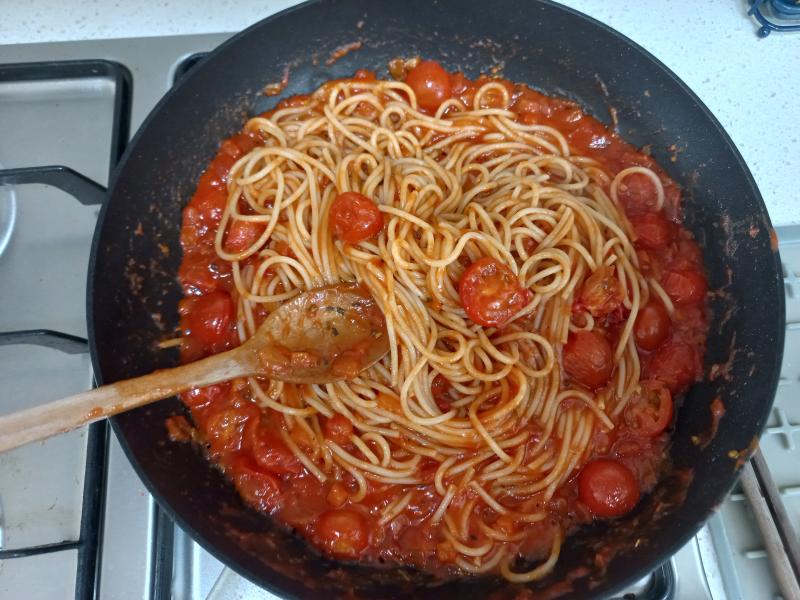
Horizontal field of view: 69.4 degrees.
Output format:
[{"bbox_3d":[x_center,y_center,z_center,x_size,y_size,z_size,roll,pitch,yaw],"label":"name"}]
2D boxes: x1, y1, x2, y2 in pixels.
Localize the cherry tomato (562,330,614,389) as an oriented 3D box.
[{"bbox_3d":[0.089,0.028,0.273,0.025,0.023,0.027,0,71,-1],"label":"cherry tomato"}]

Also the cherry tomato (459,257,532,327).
[{"bbox_3d":[0.044,-0.004,0.269,0.033,0.021,0.032,0,71,-1],"label":"cherry tomato"}]

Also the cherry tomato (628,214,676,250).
[{"bbox_3d":[0.131,-0.036,0.301,0.024,0.021,0.022,0,71,-1],"label":"cherry tomato"}]

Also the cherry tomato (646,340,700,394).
[{"bbox_3d":[0.132,0.033,0.279,0.026,0.022,0.026,0,71,-1],"label":"cherry tomato"}]

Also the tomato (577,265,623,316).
[{"bbox_3d":[0.097,-0.004,0.279,0.023,0.019,0.024,0,71,-1],"label":"tomato"}]

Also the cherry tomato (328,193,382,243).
[{"bbox_3d":[-0.022,-0.040,0.283,0.026,0.022,0.025,0,71,-1],"label":"cherry tomato"}]

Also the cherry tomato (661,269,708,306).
[{"bbox_3d":[0.143,-0.007,0.290,0.023,0.020,0.021,0,71,-1],"label":"cherry tomato"}]

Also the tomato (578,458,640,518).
[{"bbox_3d":[0.093,0.084,0.256,0.027,0.025,0.027,0,71,-1],"label":"tomato"}]

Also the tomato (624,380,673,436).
[{"bbox_3d":[0.116,0.051,0.270,0.023,0.018,0.026,0,71,-1],"label":"tomato"}]

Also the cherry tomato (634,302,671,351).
[{"bbox_3d":[0.123,0.013,0.282,0.020,0.020,0.024,0,71,-1],"label":"cherry tomato"}]

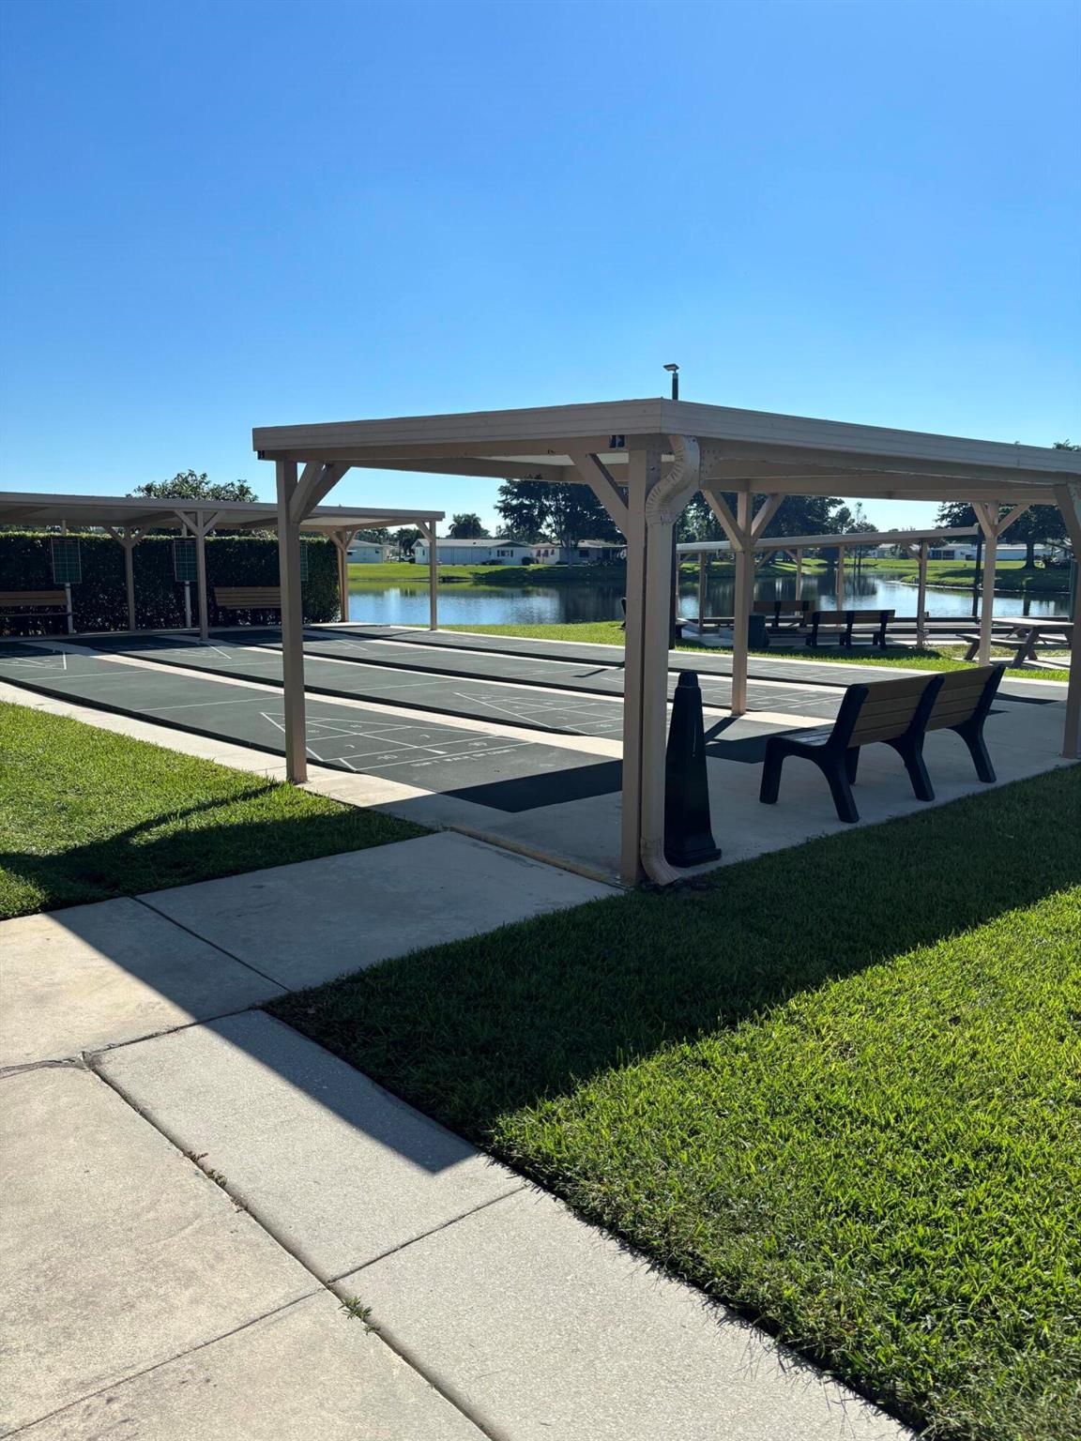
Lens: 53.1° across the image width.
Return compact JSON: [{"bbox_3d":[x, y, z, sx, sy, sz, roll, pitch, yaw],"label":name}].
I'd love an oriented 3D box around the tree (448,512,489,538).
[{"bbox_3d":[-11.742,-30.104,177.490,7.000,8.400,6.800,0,9,0],"label":"tree"}]

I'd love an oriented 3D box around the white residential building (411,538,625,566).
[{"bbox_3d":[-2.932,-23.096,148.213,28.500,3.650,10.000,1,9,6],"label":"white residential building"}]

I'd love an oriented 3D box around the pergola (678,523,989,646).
[{"bbox_3d":[5.935,-3.217,25.323,4.410,2.360,9.650,0,9,-1],"label":"pergola"}]

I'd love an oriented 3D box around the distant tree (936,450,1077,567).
[{"bbox_3d":[54.051,-23.716,119.756,19.500,13.770,18.500,0,9,0],"label":"distant tree"}]

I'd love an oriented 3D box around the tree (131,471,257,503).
[{"bbox_3d":[-14.242,-7.735,44.346,5.600,5.050,5.300,0,9,0],"label":"tree"}]

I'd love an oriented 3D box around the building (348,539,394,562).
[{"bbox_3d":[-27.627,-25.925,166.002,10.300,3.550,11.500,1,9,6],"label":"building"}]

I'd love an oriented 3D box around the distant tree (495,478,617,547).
[{"bbox_3d":[2.988,-23.241,123.903,16.300,11.700,15.000,0,9,0],"label":"distant tree"}]

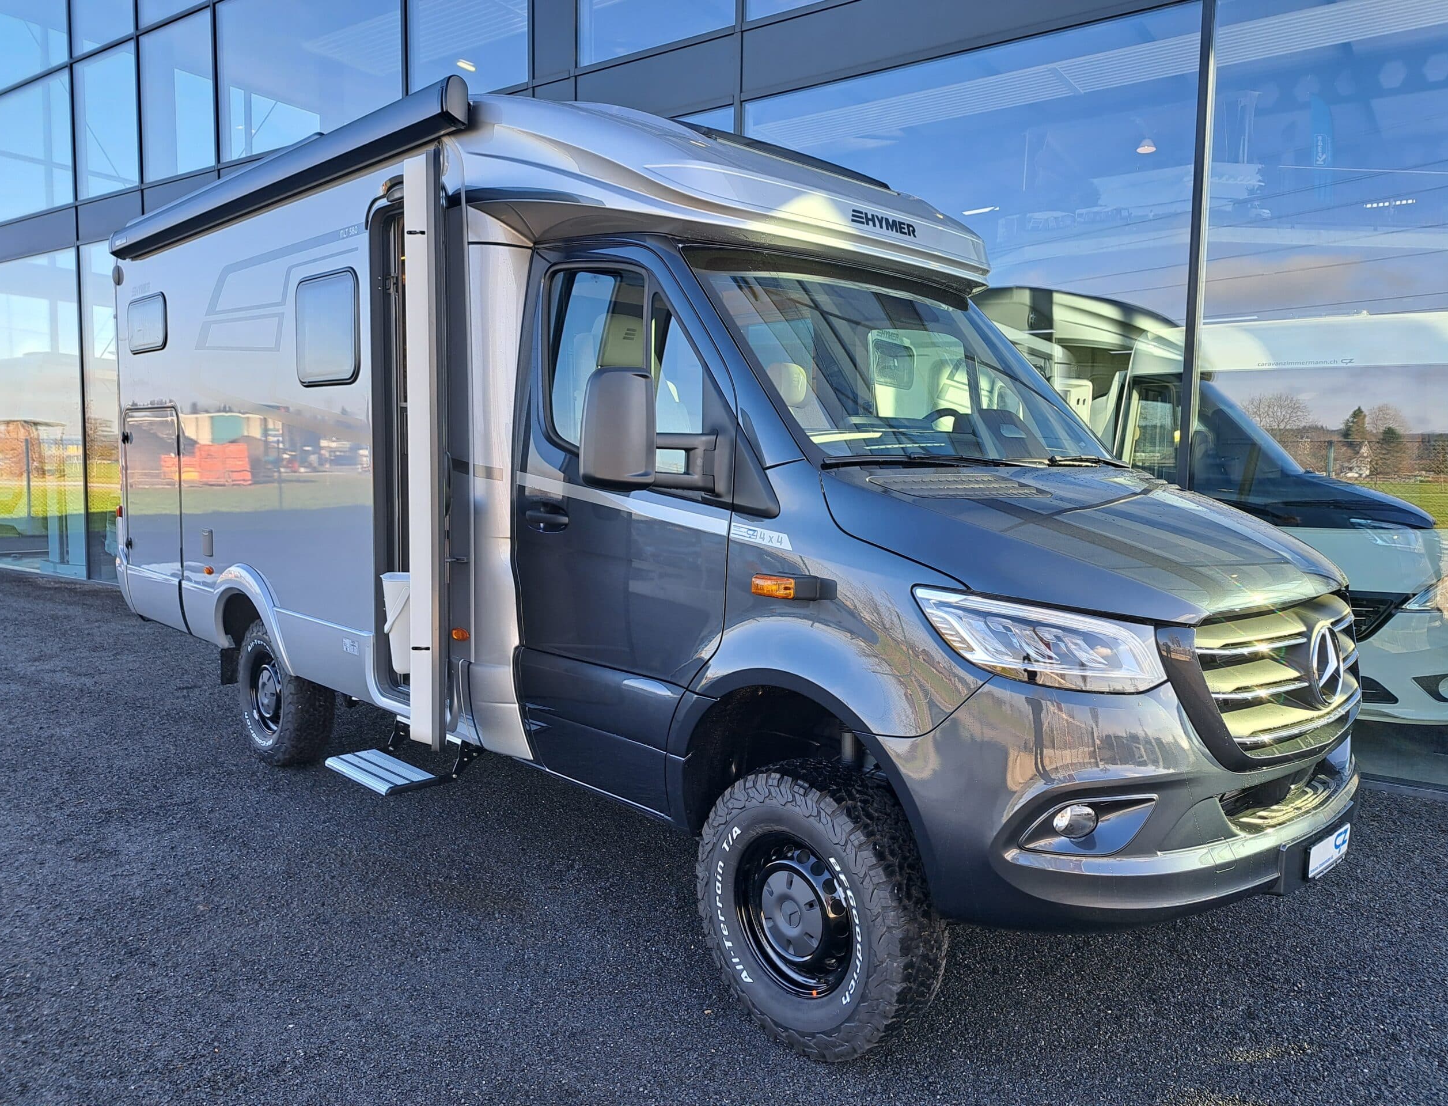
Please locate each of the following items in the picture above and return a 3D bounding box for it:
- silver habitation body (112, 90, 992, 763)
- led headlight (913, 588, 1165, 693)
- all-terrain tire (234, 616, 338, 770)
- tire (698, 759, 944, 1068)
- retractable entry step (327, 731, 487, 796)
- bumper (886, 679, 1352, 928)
[{"bbox_3d":[-1.335,-0.653,5.627,5.480,2.420,2.220,6,7,45],"label":"silver habitation body"},{"bbox_3d":[0.765,0.214,2.510,0.500,0.250,0.400,6,7,45],"label":"led headlight"},{"bbox_3d":[-2.347,0.734,5.471,0.780,0.780,0.245,6,7,45],"label":"all-terrain tire"},{"bbox_3d":[0.261,1.000,2.902,0.245,0.780,0.780,-4,7,-42],"label":"tire"},{"bbox_3d":[-1.262,0.808,4.003,0.540,0.160,0.400,6,7,45],"label":"retractable entry step"},{"bbox_3d":[1.367,0.546,3.008,0.760,0.630,2.000,6,7,45],"label":"bumper"}]

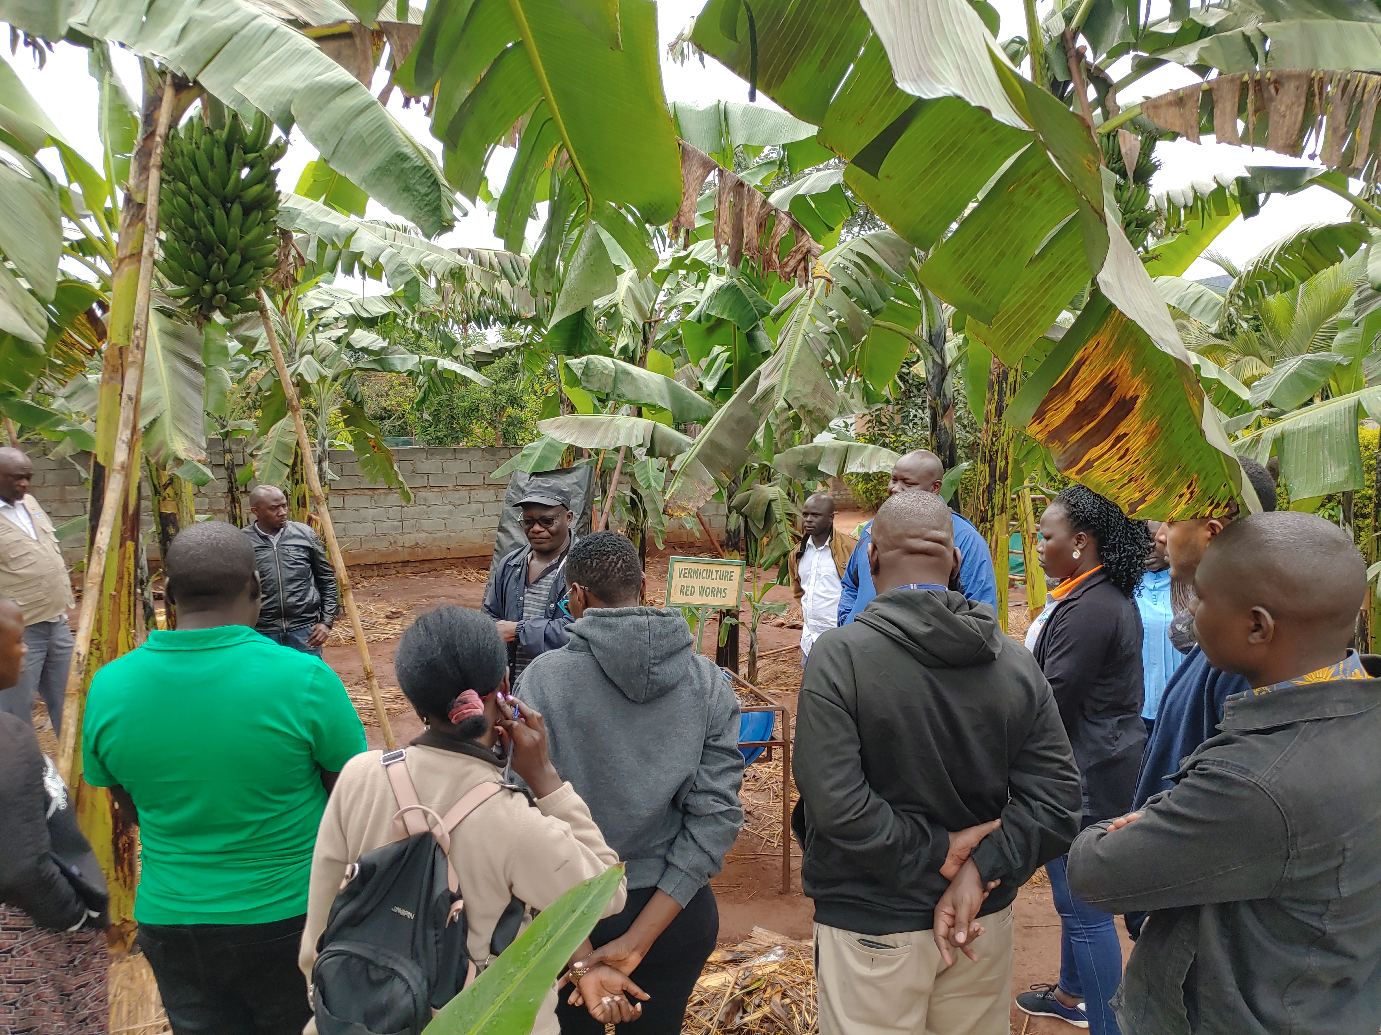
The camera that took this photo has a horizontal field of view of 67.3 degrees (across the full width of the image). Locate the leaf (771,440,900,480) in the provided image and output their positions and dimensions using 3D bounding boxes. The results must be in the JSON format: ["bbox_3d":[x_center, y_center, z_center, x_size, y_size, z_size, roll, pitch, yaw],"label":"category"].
[{"bbox_3d":[1.335,-0.502,9.200,1.250,0.370,0.450,0,2,0],"label":"leaf"}]

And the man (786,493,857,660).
[{"bbox_3d":[0.770,0.707,5.885,0.490,1.690,0.300,1,3,26],"label":"man"}]

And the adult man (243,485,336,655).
[{"bbox_3d":[-2.246,0.670,5.785,0.540,1.700,0.330,-1,2,-16],"label":"adult man"}]

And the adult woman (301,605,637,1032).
[{"bbox_3d":[-0.381,0.937,1.852,0.540,1.560,0.450,0,2,8],"label":"adult woman"}]

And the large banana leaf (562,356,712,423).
[{"bbox_3d":[-0.410,-1.032,8.300,1.240,0.370,0.420,18,2,-1],"label":"large banana leaf"}]

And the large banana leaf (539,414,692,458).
[{"bbox_3d":[-0.594,-0.636,8.100,1.250,0.340,0.420,3,2,0],"label":"large banana leaf"}]

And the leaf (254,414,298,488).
[{"bbox_3d":[-3.679,-0.589,9.200,0.370,0.720,0.250,20,2,-1],"label":"leaf"}]

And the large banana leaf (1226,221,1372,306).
[{"bbox_3d":[4.337,-1.797,7.400,1.150,0.420,0.450,-25,2,1],"label":"large banana leaf"}]

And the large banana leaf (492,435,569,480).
[{"bbox_3d":[-1.158,-0.462,7.600,0.570,0.340,0.450,-20,2,1],"label":"large banana leaf"}]

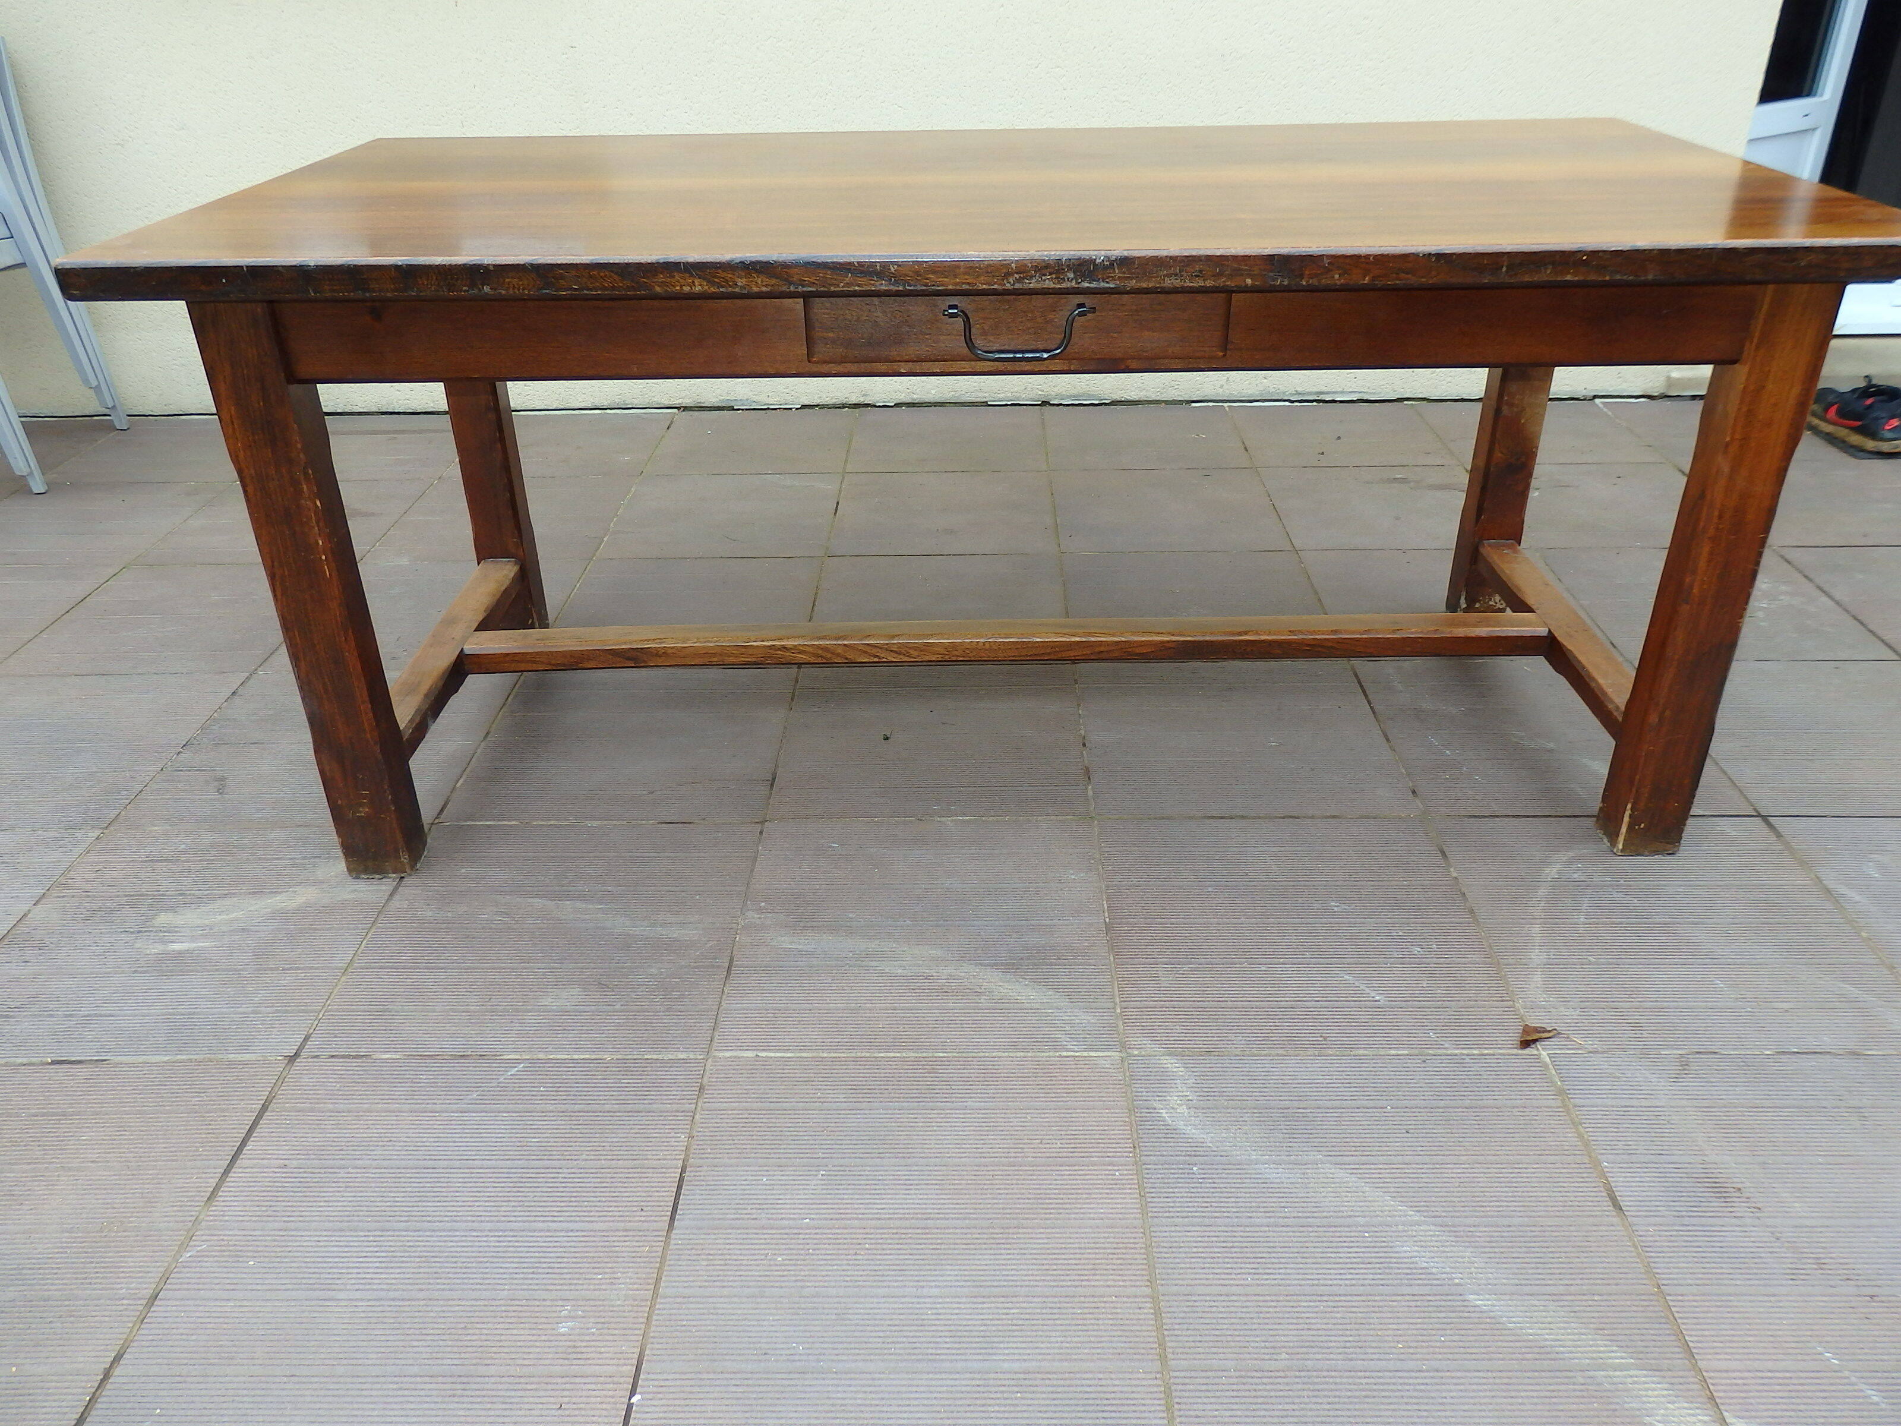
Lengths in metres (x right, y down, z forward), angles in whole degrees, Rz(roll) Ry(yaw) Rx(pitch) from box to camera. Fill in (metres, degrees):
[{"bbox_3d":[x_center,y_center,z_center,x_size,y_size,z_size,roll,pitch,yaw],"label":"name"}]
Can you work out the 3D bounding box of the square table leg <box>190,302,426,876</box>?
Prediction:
[{"bbox_3d":[-0.711,-0.128,1.552,0.077,0.713,0.068,-1,30,1],"label":"square table leg"}]

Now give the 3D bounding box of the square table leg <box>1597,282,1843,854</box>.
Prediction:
[{"bbox_3d":[0.851,-0.146,1.541,0.077,0.713,0.068,-1,30,1],"label":"square table leg"}]

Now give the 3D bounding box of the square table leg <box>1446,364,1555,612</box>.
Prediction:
[{"bbox_3d":[0.853,-0.458,2.082,0.077,0.713,0.068,-1,30,1],"label":"square table leg"}]

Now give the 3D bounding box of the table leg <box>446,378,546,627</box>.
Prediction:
[{"bbox_3d":[-0.711,-0.439,2.094,0.077,0.713,0.068,-1,30,1],"label":"table leg"}]

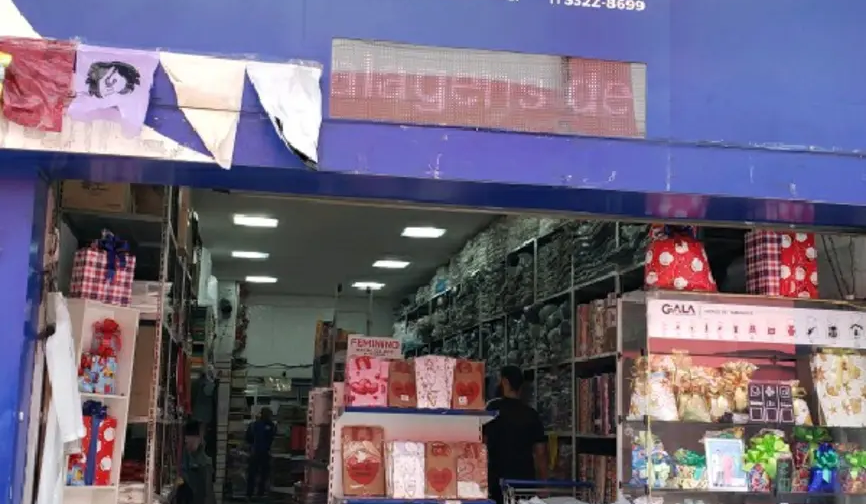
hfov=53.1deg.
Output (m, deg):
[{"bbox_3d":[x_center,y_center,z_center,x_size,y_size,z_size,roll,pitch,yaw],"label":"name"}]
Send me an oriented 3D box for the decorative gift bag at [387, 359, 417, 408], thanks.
[{"bbox_3d":[-0.185,0.797,5.202,0.195,0.282,0.090,4,-12,-10],"label":"decorative gift bag"}]

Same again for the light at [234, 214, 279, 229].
[{"bbox_3d":[-1.904,-0.322,9.300,0.470,0.060,0.450,4,-11,-13],"label":"light"}]

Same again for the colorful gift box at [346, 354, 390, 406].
[{"bbox_3d":[-0.364,0.719,4.784,0.220,0.282,0.100,4,-11,-11],"label":"colorful gift box"}]

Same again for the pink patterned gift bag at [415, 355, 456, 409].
[{"bbox_3d":[0.009,0.793,5.239,0.247,0.314,0.090,4,-12,-10],"label":"pink patterned gift bag"}]

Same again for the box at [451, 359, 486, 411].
[{"bbox_3d":[0.208,0.813,5.273,0.213,0.298,0.090,4,-12,-10],"label":"box"}]

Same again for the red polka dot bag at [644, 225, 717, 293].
[{"bbox_3d":[1.233,0.037,4.320,0.340,0.370,0.200,3,-11,-7],"label":"red polka dot bag"}]

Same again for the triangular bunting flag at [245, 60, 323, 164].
[{"bbox_3d":[-0.608,-0.564,3.497,0.314,0.420,0.050,3,-12,-7],"label":"triangular bunting flag"}]

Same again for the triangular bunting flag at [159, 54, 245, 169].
[{"bbox_3d":[-0.931,-0.575,3.500,0.340,0.450,0.030,3,-11,-7],"label":"triangular bunting flag"}]

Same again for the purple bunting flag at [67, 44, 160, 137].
[{"bbox_3d":[-1.234,-0.624,3.347,0.325,0.355,0.040,3,-11,-7],"label":"purple bunting flag"}]

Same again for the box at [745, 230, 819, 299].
[{"bbox_3d":[1.800,0.068,4.485,0.290,0.360,0.200,4,-11,-13],"label":"box"}]

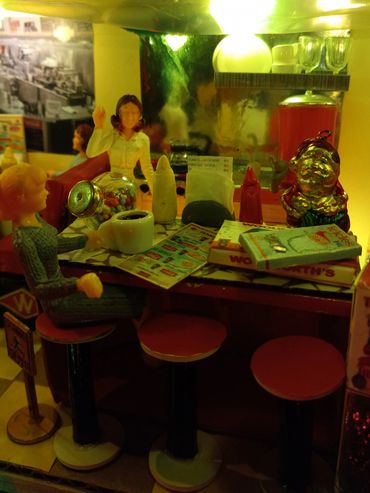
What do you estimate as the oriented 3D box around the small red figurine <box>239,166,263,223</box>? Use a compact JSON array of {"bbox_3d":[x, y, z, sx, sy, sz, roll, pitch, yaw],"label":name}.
[{"bbox_3d":[0.044,-0.035,0.260,0.015,0.037,0.013,3,19,9],"label":"small red figurine"}]

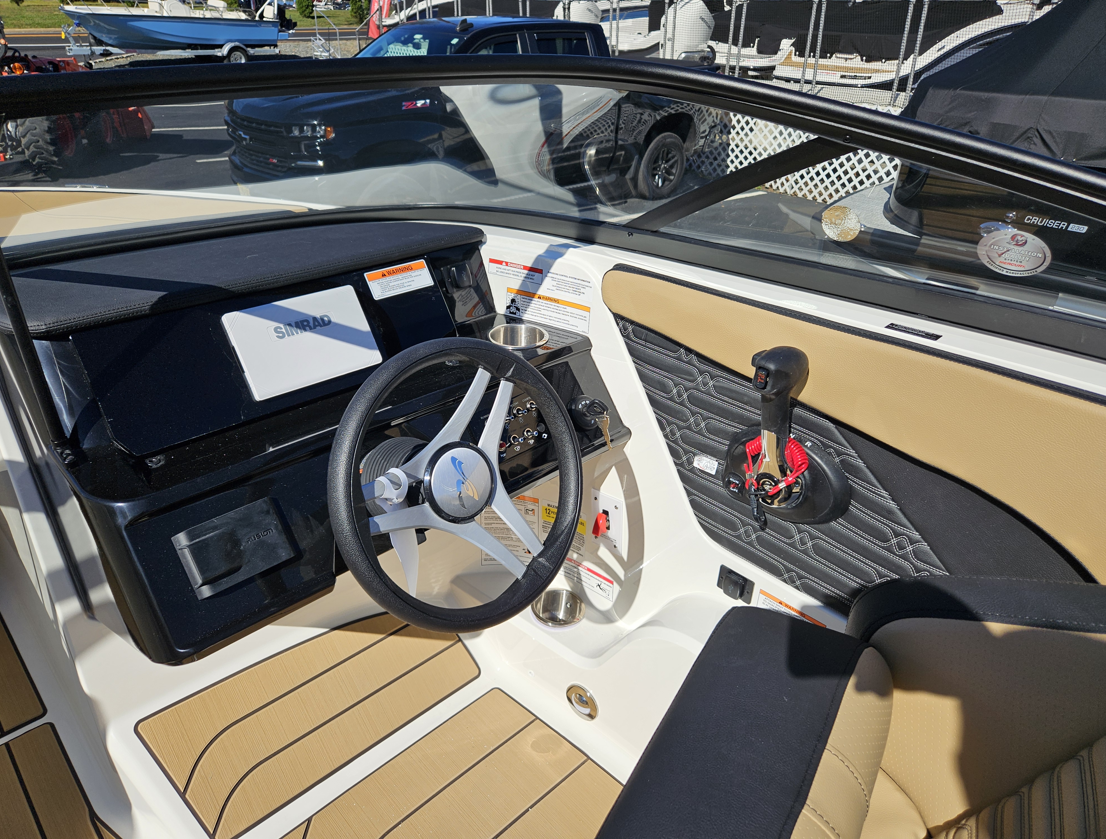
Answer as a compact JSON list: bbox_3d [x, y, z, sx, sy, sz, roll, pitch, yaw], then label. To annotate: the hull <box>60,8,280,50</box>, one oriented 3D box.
[{"bbox_3d":[-10.464,-10.922,20.712,5.500,1.080,2.150,-9,31,-14],"label":"hull"}]

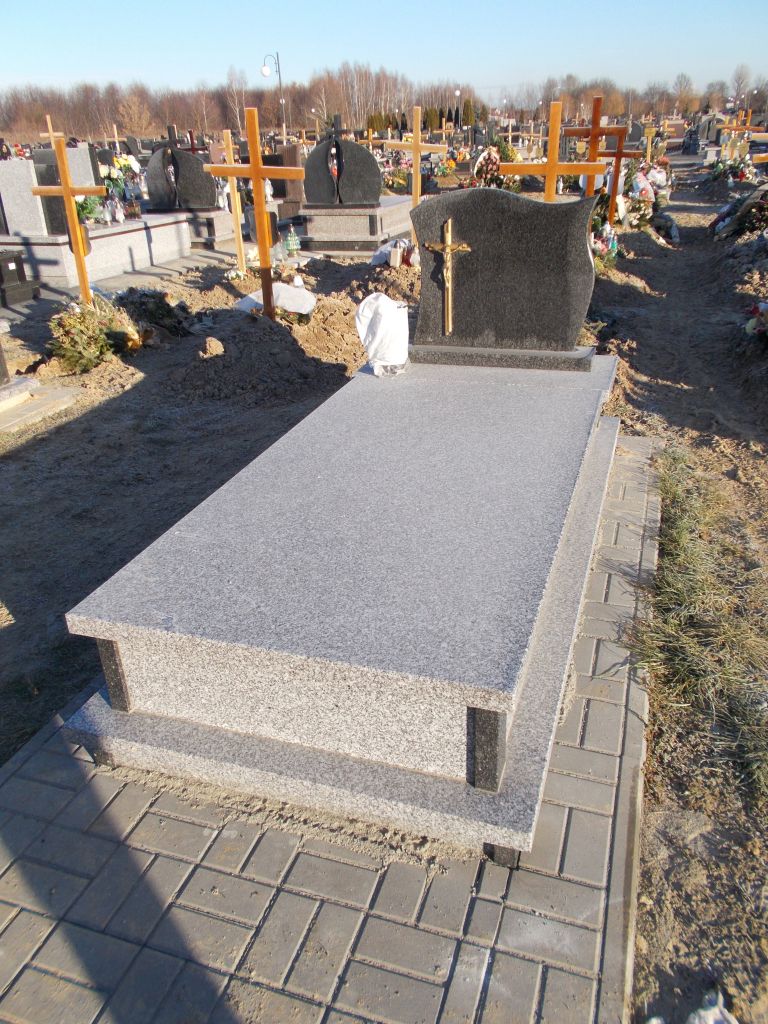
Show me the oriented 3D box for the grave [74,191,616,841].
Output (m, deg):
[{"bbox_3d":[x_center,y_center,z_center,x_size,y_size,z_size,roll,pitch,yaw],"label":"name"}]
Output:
[{"bbox_3d":[0.147,-0.396,2.696,1.218,1.188,2.659,6,28,18],"label":"grave"}]

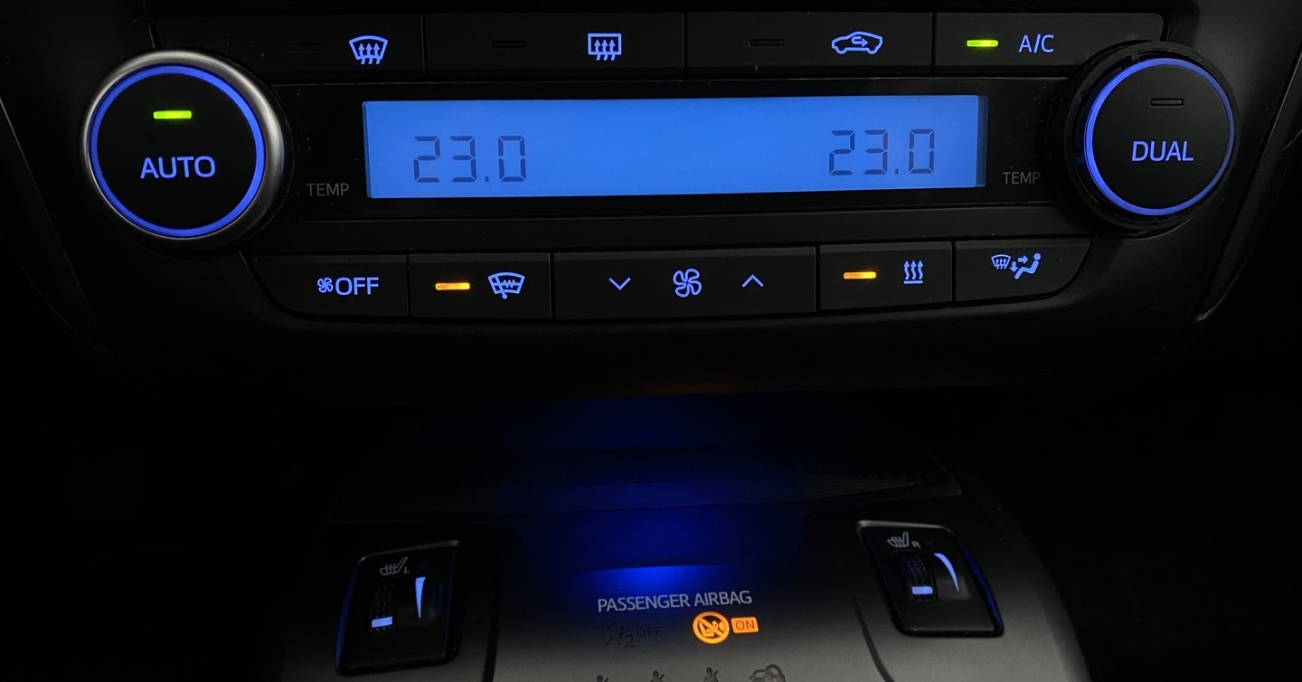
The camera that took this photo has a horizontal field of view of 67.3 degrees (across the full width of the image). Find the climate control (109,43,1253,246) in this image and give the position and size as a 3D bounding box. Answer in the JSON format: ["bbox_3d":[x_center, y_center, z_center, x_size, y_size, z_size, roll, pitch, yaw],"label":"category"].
[{"bbox_3d":[0.006,-0.039,0.202,0.226,0.038,0.023,-2,5,-4],"label":"climate control"}]

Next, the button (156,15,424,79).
[{"bbox_3d":[-0.076,-0.062,0.209,0.054,0.013,0.006,-2,8,-4],"label":"button"}]

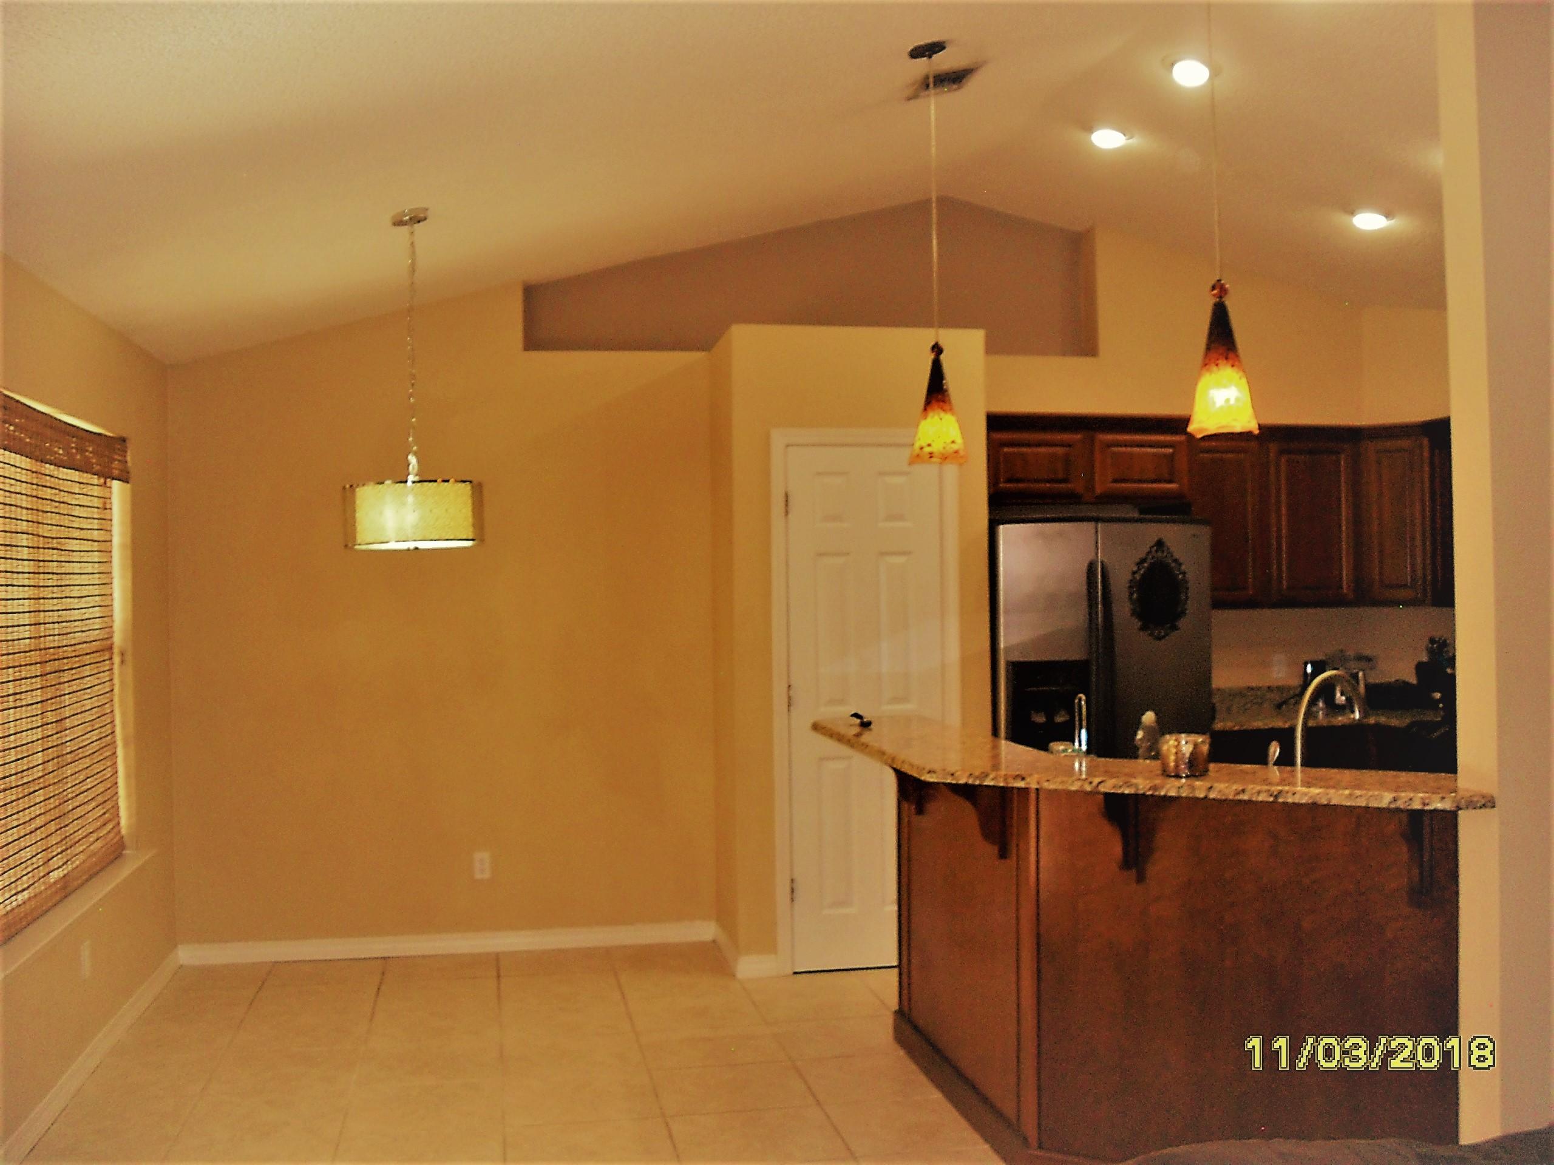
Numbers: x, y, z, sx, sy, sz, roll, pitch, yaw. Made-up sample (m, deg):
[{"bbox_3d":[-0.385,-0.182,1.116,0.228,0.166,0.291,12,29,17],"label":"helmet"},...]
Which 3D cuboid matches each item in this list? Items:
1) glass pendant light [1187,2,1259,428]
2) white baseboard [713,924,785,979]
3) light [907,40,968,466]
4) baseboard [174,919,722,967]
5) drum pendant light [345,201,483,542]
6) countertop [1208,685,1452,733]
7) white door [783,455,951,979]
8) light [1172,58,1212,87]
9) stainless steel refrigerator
[{"bbox_3d":[1.018,-0.980,3.625,0.183,1.283,0.183,-1,0,-10],"label":"glass pendant light"},{"bbox_3d":[-0.136,1.473,6.363,0.165,0.085,0.690,-1,0,-10],"label":"white baseboard"},{"bbox_3d":[0.450,-0.936,4.488,0.178,1.199,0.178,-1,0,-10],"label":"light"},{"bbox_3d":[-1.331,1.489,6.486,2.176,0.085,0.017,-1,0,-10],"label":"baseboard"},{"bbox_3d":[-1.132,-0.629,4.875,0.422,1.048,0.422,-1,0,-10],"label":"drum pendant light"},{"bbox_3d":[2.338,0.536,6.835,1.230,0.138,0.655,-1,0,-10],"label":"countertop"},{"bbox_3d":[0.355,0.482,6.123,0.622,2.035,0.043,-1,0,-10],"label":"white door"},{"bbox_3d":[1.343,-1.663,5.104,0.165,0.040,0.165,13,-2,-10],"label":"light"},{"bbox_3d":[1.258,0.619,6.592,0.905,1.750,0.700,-1,0,-10],"label":"stainless steel refrigerator"}]

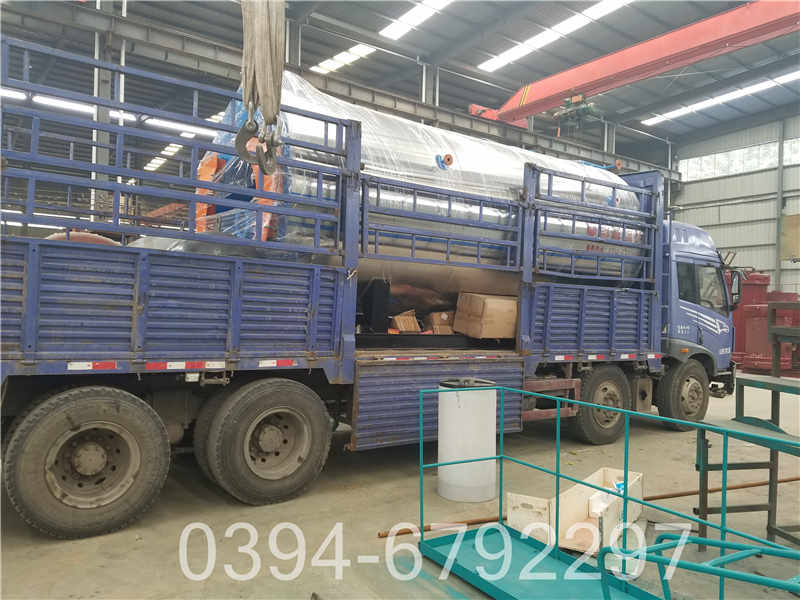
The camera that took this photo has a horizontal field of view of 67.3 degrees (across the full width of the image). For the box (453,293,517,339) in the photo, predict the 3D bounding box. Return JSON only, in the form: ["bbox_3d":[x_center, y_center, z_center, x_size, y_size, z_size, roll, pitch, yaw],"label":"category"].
[{"bbox_3d":[0.986,0.180,6.786,0.515,0.437,0.427,2,6,-36],"label":"box"}]

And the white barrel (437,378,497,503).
[{"bbox_3d":[0.606,1.235,5.407,0.503,1.004,0.503,1,-1,0],"label":"white barrel"}]

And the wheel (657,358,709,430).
[{"bbox_3d":[4.201,1.393,8.878,1.025,1.025,0.280,2,-2,-36],"label":"wheel"}]

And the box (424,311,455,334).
[{"bbox_3d":[0.427,0.258,6.661,0.290,0.240,0.180,2,-2,-36],"label":"box"}]

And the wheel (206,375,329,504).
[{"bbox_3d":[-1.069,1.175,5.053,1.025,1.025,0.280,2,-2,-36],"label":"wheel"}]

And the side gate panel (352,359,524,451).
[{"bbox_3d":[0.467,0.997,5.996,2.183,0.785,0.060,2,-2,-36],"label":"side gate panel"}]

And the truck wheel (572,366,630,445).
[{"bbox_3d":[2.557,1.325,7.684,1.025,1.025,0.280,2,-2,-36],"label":"truck wheel"}]

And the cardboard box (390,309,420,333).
[{"bbox_3d":[0.044,0.235,6.556,0.270,0.200,0.190,-12,7,-35],"label":"cardboard box"}]

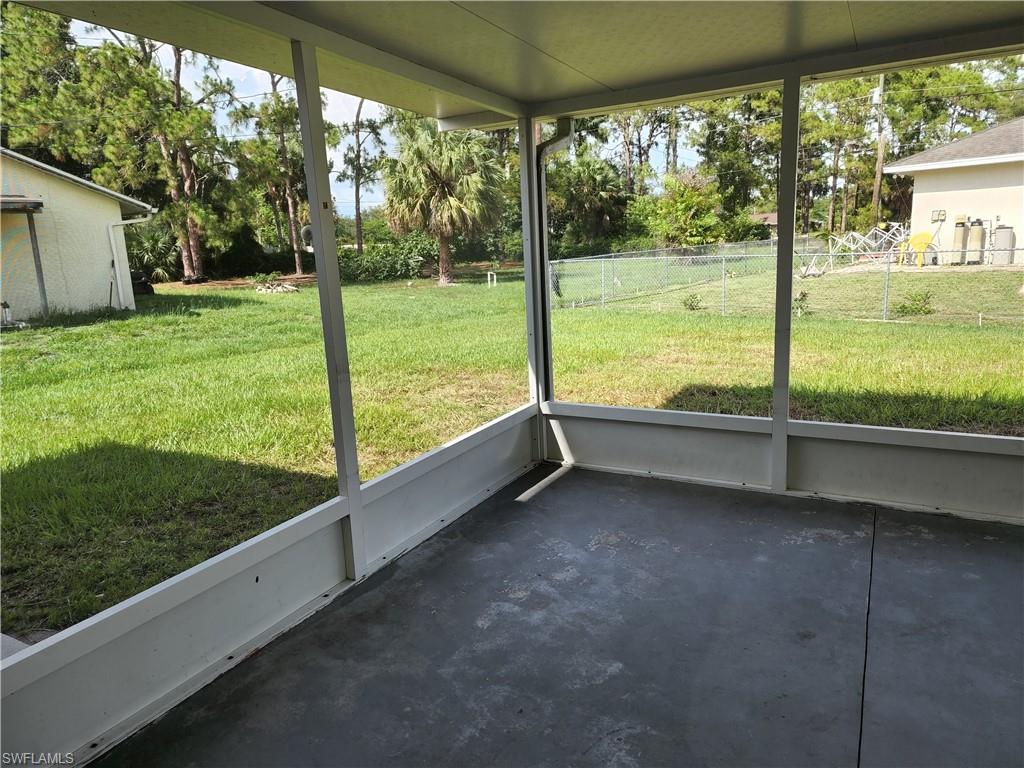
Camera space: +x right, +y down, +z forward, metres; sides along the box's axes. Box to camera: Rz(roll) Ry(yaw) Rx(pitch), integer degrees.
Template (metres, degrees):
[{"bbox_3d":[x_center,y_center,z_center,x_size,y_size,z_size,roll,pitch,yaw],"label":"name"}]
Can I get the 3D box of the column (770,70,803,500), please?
[{"bbox_3d":[1.472,-0.481,3.665,0.076,2.220,0.060,4,14,29],"label":"column"}]

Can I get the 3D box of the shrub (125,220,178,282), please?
[{"bbox_3d":[-16.757,-6.068,31.279,2.850,2.853,2.800,-9,13,-27],"label":"shrub"}]

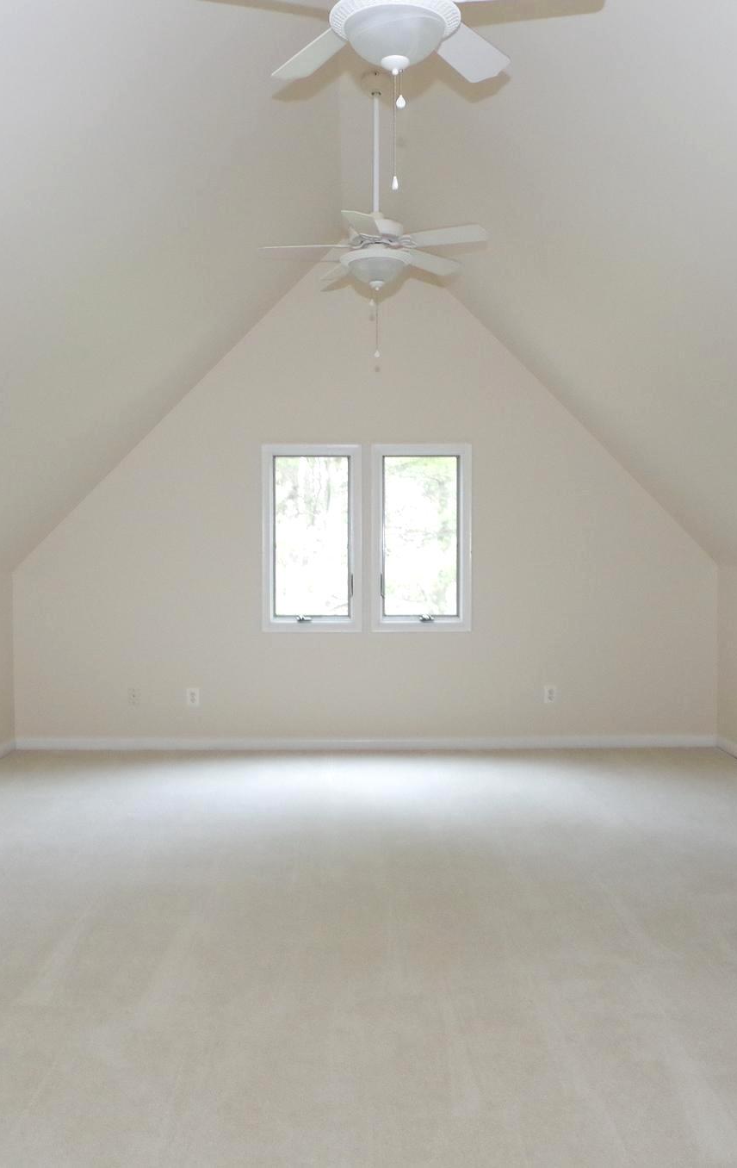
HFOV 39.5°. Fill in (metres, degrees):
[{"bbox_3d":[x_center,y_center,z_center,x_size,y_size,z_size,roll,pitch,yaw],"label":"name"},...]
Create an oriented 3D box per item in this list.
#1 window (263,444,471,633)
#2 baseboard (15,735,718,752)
[{"bbox_3d":[-0.009,-0.308,7.009,1.420,1.280,0.080,0,1,-1],"label":"window"},{"bbox_3d":[-0.011,1.083,7.026,4.808,0.092,0.018,0,1,-1],"label":"baseboard"}]

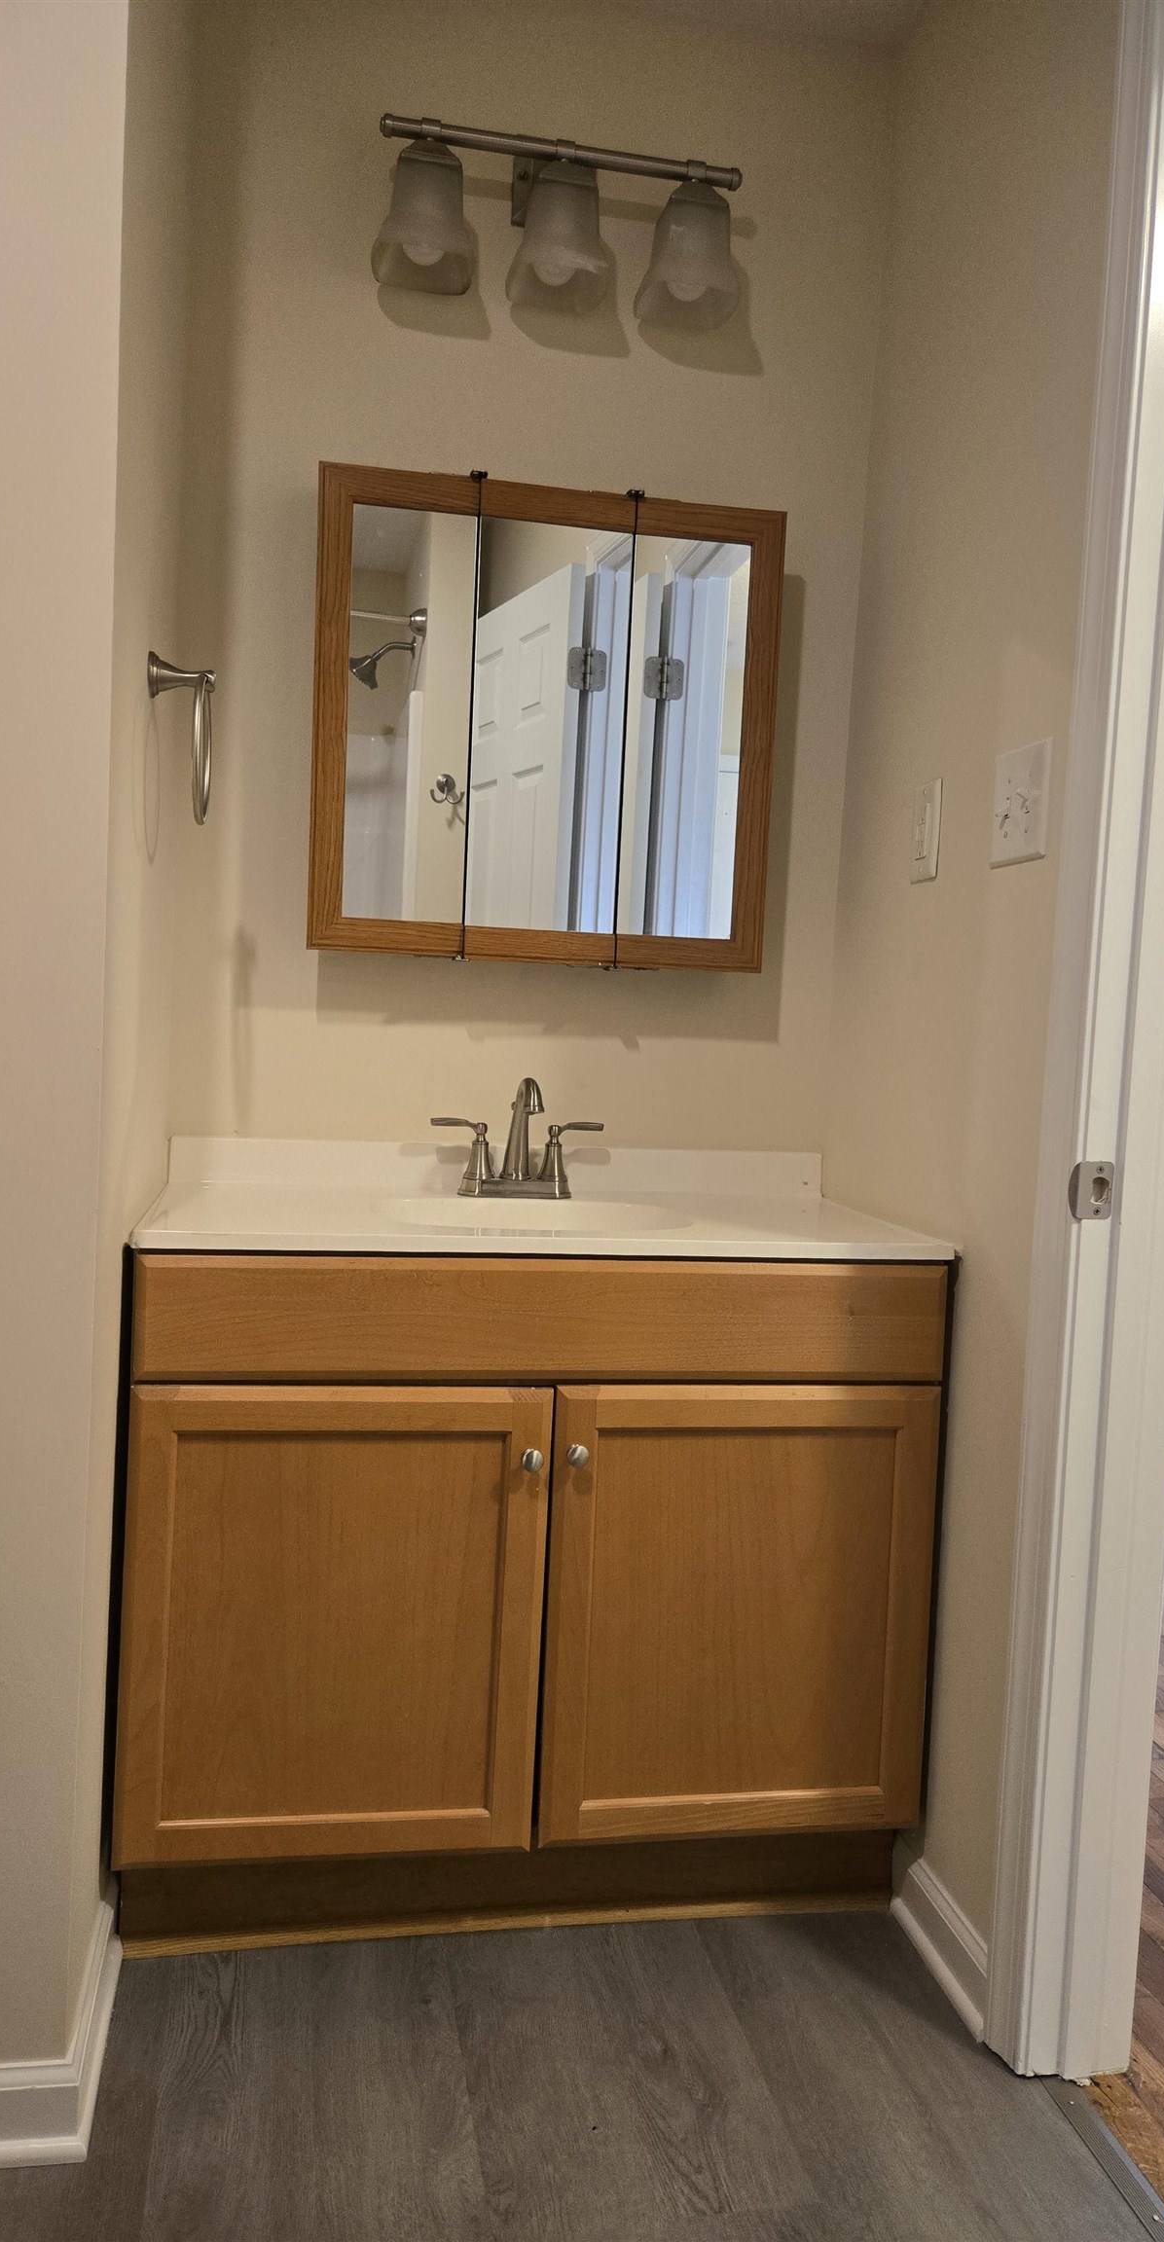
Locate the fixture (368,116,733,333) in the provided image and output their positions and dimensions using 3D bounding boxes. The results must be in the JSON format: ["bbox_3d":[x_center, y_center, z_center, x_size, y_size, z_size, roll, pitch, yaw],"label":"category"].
[{"bbox_3d":[-0.026,-1.182,1.932,0.476,0.225,0.173,2,3,-10],"label":"fixture"}]

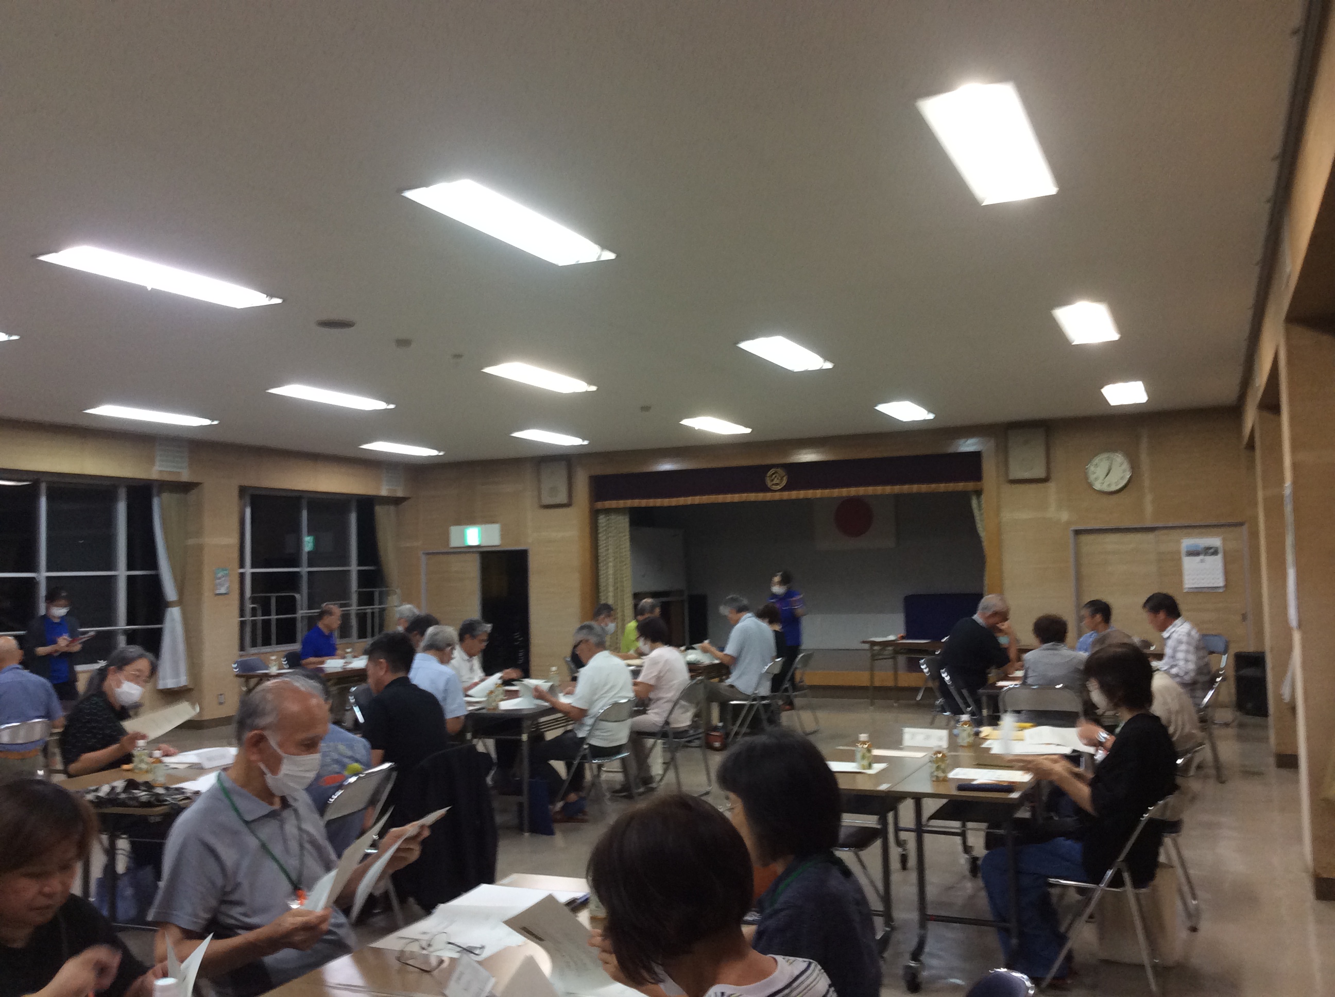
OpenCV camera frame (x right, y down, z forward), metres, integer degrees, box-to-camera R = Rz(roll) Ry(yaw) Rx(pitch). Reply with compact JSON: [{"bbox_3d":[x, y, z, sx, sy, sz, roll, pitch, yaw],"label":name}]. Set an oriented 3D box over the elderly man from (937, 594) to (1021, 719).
[{"bbox_3d":[2.366,1.347,9.120,0.750,1.260,0.500,-2,-4,17],"label":"elderly man"}]

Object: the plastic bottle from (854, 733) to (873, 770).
[{"bbox_3d":[0.756,0.972,4.739,0.065,0.134,0.065,-3,-4,24],"label":"plastic bottle"}]

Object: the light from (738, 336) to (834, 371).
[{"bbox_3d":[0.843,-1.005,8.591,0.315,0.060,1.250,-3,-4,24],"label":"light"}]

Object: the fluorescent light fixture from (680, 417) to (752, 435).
[{"bbox_3d":[0.534,-0.760,12.936,0.310,0.090,1.250,-3,-4,24],"label":"fluorescent light fixture"}]

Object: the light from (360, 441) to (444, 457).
[{"bbox_3d":[-3.117,-0.572,14.545,0.310,0.090,1.250,-3,-4,24],"label":"light"}]

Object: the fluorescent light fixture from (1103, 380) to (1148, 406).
[{"bbox_3d":[4.044,-0.939,10.892,0.300,0.080,1.260,-3,-4,24],"label":"fluorescent light fixture"}]

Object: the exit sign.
[{"bbox_3d":[-2.447,0.482,15.793,0.767,0.273,0.070,-3,-4,24],"label":"exit sign"}]

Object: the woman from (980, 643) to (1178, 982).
[{"bbox_3d":[1.456,1.111,4.381,0.680,1.180,0.460,-3,-4,24],"label":"woman"}]

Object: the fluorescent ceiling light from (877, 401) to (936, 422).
[{"bbox_3d":[2.253,-0.847,11.710,0.300,0.080,1.260,-3,-4,24],"label":"fluorescent ceiling light"}]

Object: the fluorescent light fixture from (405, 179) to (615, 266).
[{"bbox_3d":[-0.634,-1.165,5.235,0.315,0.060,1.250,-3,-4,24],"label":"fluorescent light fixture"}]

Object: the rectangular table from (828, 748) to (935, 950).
[{"bbox_3d":[0.913,1.410,5.153,0.450,0.700,1.800,-3,-4,24],"label":"rectangular table"}]

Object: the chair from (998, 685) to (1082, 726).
[{"bbox_3d":[2.291,1.499,7.418,0.460,0.760,0.500,-3,-4,24],"label":"chair"}]

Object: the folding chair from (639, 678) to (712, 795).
[{"bbox_3d":[0.041,1.627,8.426,0.470,0.750,0.450,-3,-4,21],"label":"folding chair"}]

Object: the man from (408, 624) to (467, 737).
[{"bbox_3d":[-1.319,1.340,7.166,0.490,1.230,0.720,-4,-4,38],"label":"man"}]

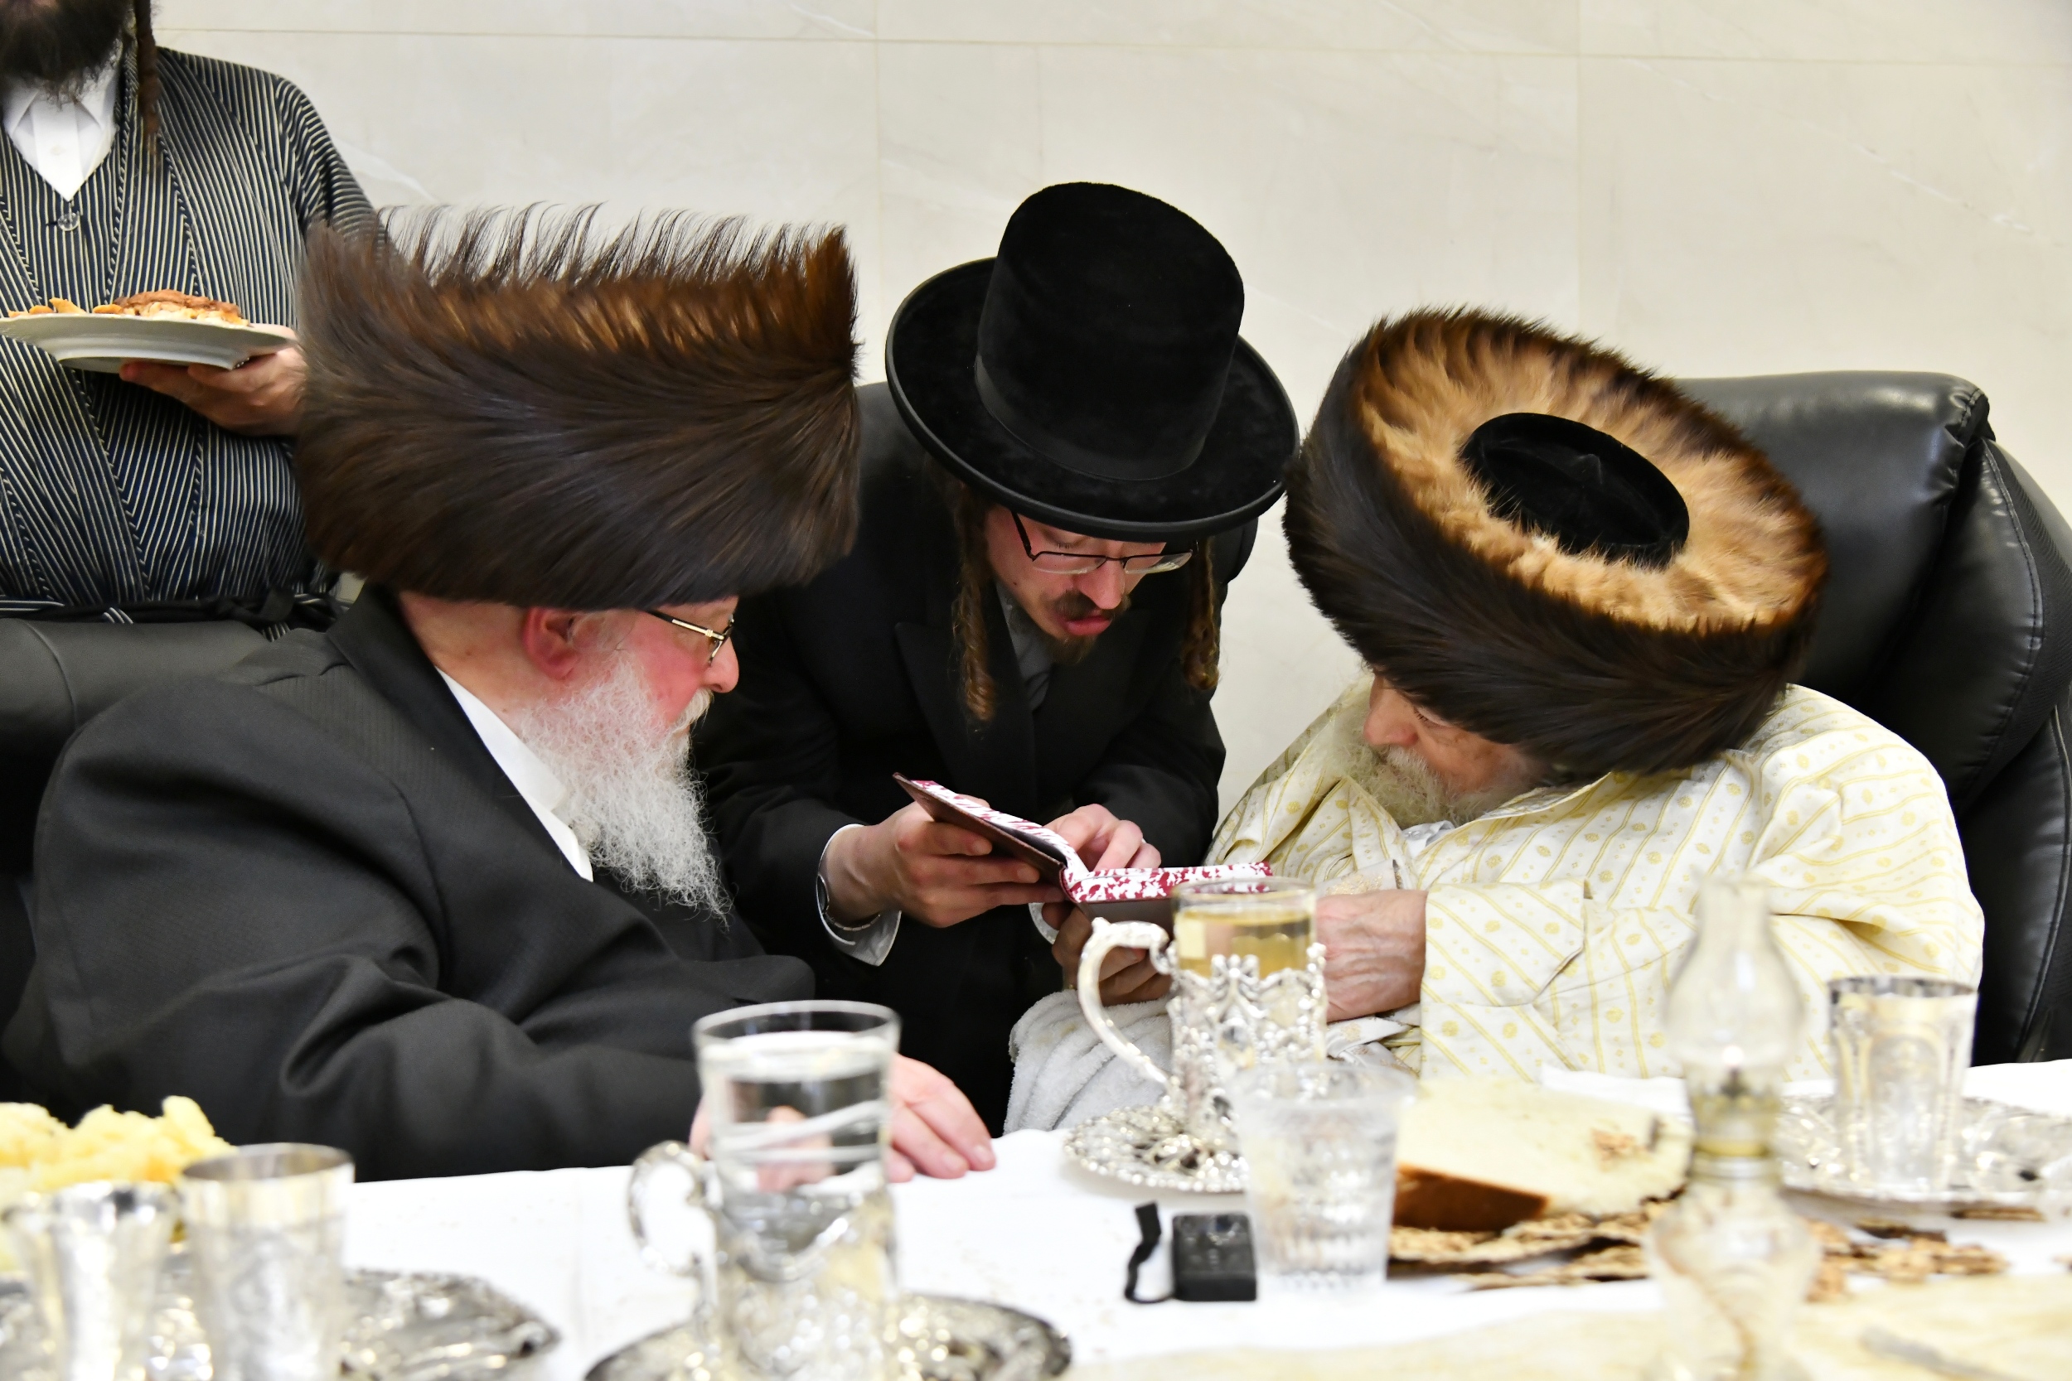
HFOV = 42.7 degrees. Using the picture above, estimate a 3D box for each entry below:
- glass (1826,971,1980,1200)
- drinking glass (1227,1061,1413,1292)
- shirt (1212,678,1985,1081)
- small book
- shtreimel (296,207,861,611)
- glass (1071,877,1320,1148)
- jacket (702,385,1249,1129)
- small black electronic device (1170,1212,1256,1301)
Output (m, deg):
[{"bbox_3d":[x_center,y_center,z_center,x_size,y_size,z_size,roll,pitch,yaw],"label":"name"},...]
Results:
[{"bbox_3d":[0.413,0.188,1.263,0.068,0.095,0.068,-1,4,0],"label":"glass"},{"bbox_3d":[0.123,0.213,1.150,0.079,0.087,0.079,-1,4,0],"label":"drinking glass"},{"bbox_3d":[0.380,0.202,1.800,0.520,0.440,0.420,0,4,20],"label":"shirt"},{"bbox_3d":[0.014,0.134,1.699,0.244,0.065,0.160,14,-22,-2],"label":"small book"},{"bbox_3d":[-0.306,-0.181,1.770,0.375,0.250,0.375,-3,10,-8],"label":"shtreimel"},{"bbox_3d":[0.084,0.168,1.370,0.126,0.138,0.083,-1,4,0],"label":"glass"},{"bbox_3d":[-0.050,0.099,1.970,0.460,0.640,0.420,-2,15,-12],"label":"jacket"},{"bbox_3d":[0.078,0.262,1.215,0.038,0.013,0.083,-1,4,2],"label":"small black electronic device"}]

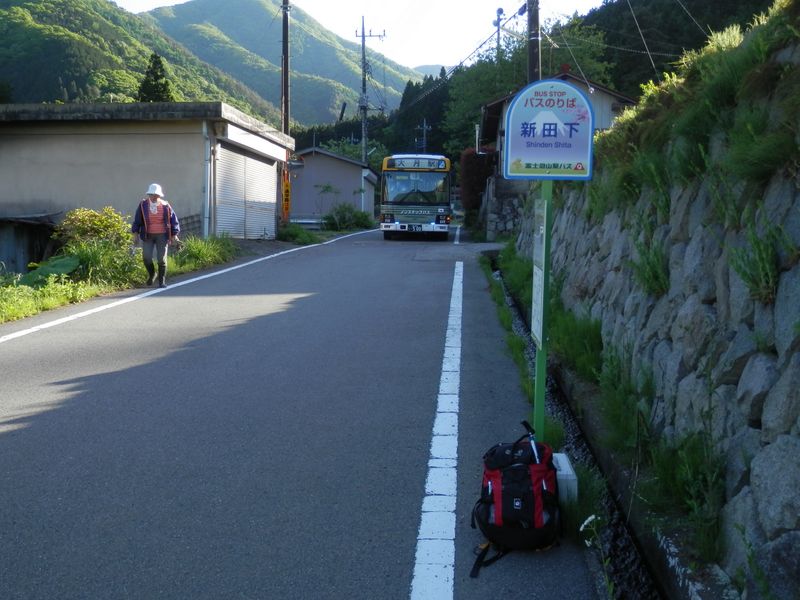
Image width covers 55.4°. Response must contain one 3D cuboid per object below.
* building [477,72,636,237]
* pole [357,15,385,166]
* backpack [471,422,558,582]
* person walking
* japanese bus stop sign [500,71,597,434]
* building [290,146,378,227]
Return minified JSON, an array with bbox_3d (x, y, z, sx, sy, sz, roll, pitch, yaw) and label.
[{"bbox_3d":[6.526,-5.695,33.242,5.700,6.300,9.000,1,5,5],"label":"building"},{"bbox_3d":[-1.803,-10.963,46.972,1.750,12.900,0.600,1,5,3],"label":"pole"},{"bbox_3d":[0.490,0.791,3.221,0.340,0.470,0.280,1,5,7],"label":"backpack"},{"bbox_3d":[-3.708,-0.988,11.586,0.650,1.560,0.420,0,5,-9],"label":"person walking"},{"bbox_3d":[0.709,-0.056,3.735,0.440,2.080,0.500,1,5,5],"label":"japanese bus stop sign"},{"bbox_3d":[-3.779,-6.089,41.636,4.500,4.000,5.500,1,5,5],"label":"building"}]

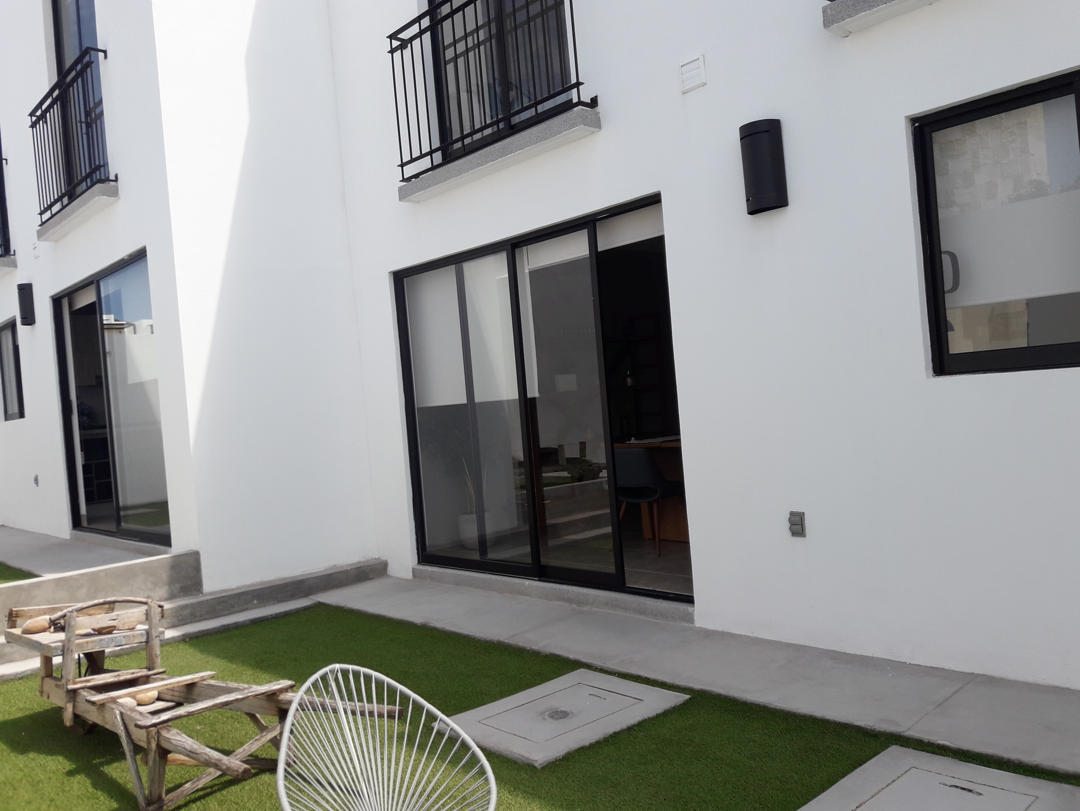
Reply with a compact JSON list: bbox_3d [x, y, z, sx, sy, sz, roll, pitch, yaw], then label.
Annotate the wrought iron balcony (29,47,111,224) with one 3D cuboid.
[{"bbox_3d":[-3.757,-2.071,6.988,0.139,0.964,1.684,-5,0,-43],"label":"wrought iron balcony"}]

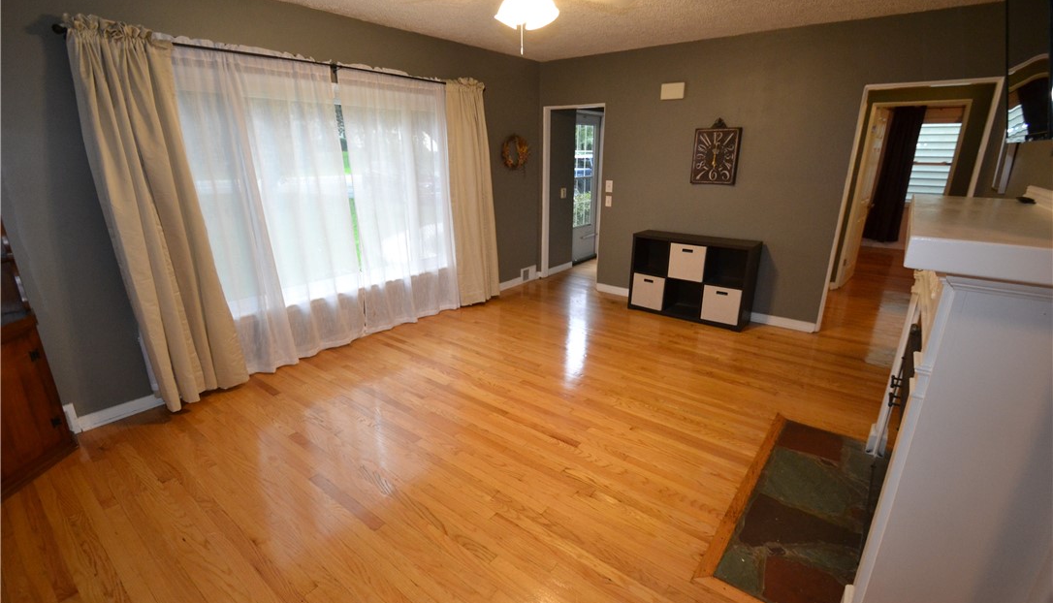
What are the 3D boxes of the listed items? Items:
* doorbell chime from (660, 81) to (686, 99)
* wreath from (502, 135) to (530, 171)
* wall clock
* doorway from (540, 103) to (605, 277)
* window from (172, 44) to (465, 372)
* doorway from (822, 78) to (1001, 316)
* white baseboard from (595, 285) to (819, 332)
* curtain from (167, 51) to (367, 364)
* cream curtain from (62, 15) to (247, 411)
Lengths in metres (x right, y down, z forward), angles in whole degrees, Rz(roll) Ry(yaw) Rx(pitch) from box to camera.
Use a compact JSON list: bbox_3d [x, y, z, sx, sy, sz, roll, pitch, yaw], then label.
[{"bbox_3d":[1.400,-2.016,4.210,0.223,0.136,0.050,14,23,38],"label":"doorbell chime"},{"bbox_3d":[-0.117,-1.719,5.056,0.090,0.413,0.408,14,23,38],"label":"wreath"},{"bbox_3d":[1.768,-1.401,4.101,0.410,0.584,0.045,14,23,38],"label":"wall clock"},{"bbox_3d":[0.554,-1.222,5.315,0.859,2.091,0.130,14,23,38],"label":"doorway"},{"bbox_3d":[-1.510,-0.858,3.668,0.120,1.925,2.094,14,23,38],"label":"window"},{"bbox_3d":[2.916,-0.609,3.458,0.750,2.010,0.130,14,23,38],"label":"doorway"},{"bbox_3d":[1.729,0.031,4.638,2.255,0.096,0.020,14,23,38],"label":"white baseboard"},{"bbox_3d":[-1.775,-0.604,3.248,0.100,2.218,1.047,14,23,38],"label":"curtain"},{"bbox_3d":[-2.199,-0.429,2.733,0.160,2.279,0.454,14,23,38],"label":"cream curtain"}]

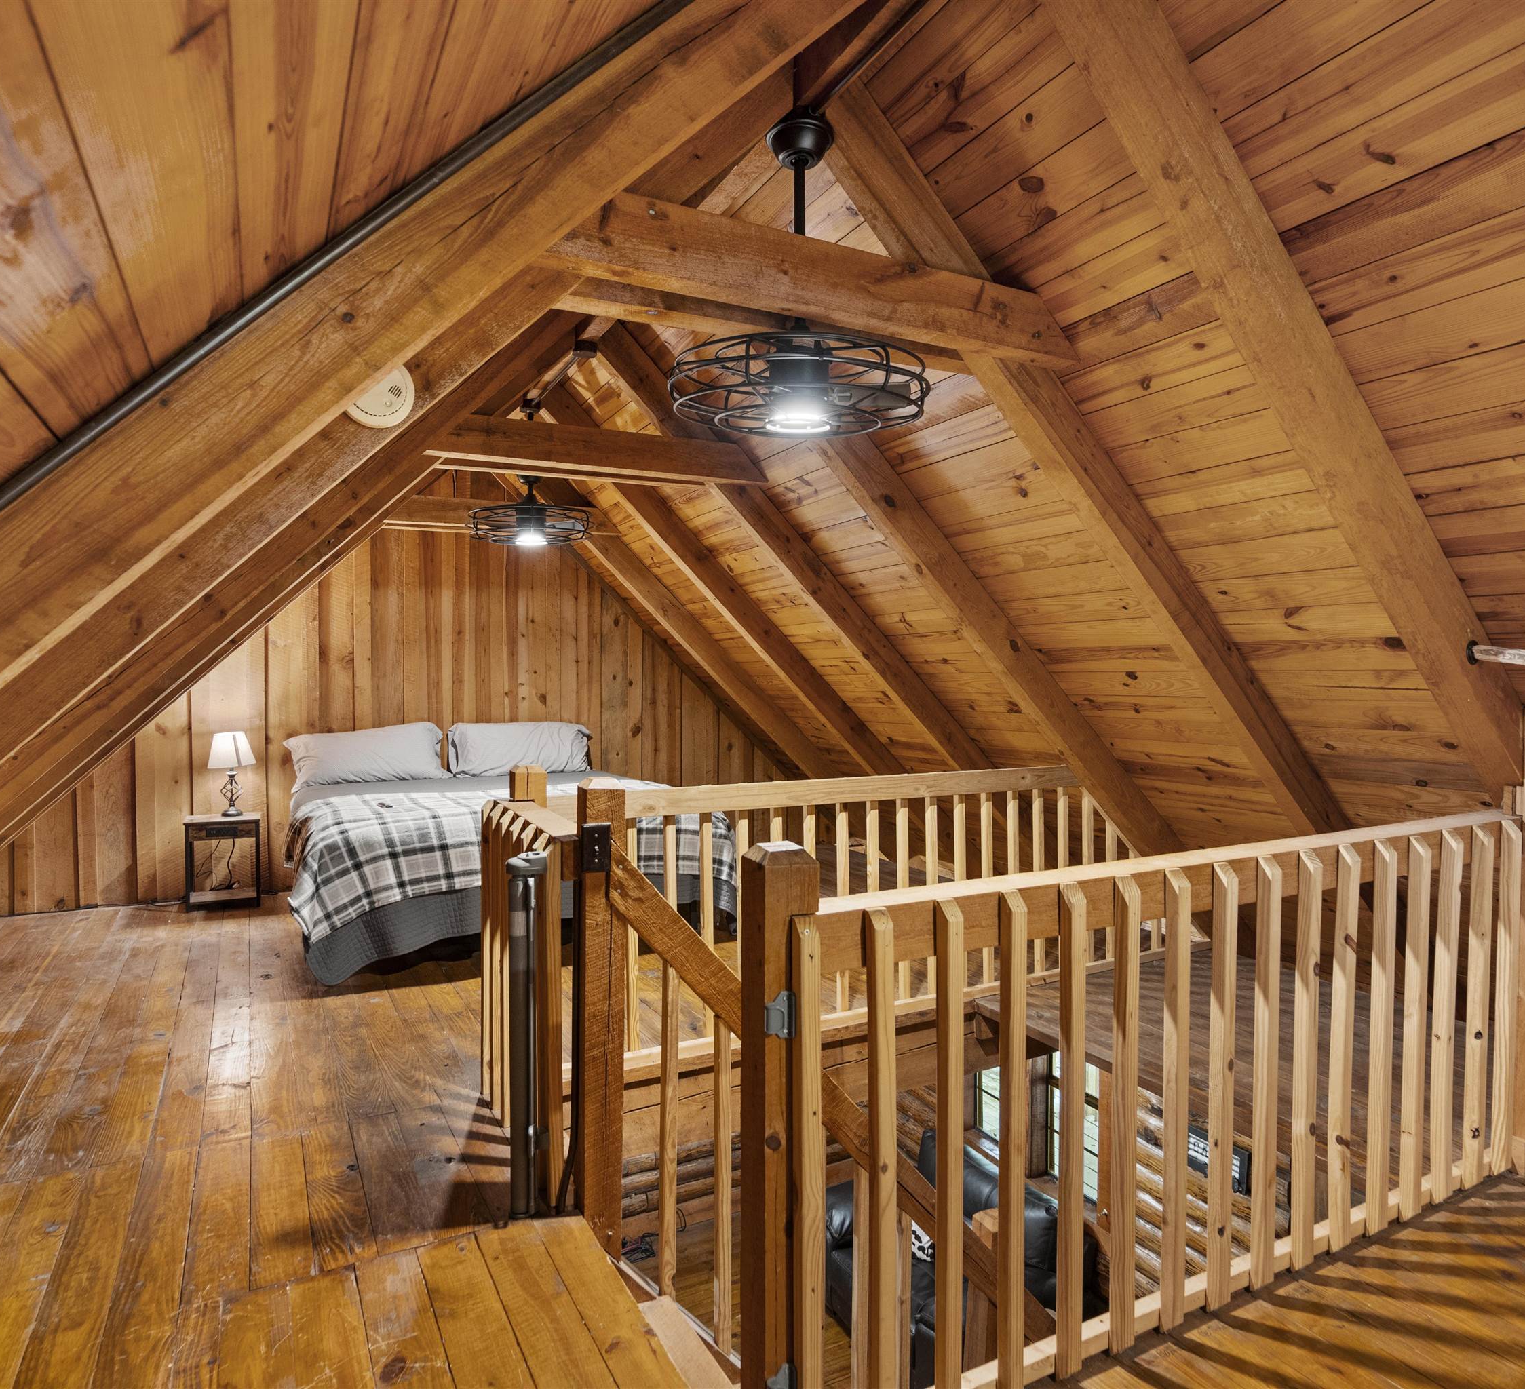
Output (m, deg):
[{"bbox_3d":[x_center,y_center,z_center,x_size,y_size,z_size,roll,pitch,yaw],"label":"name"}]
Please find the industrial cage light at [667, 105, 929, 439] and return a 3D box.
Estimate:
[{"bbox_3d":[0.088,-1.023,2.217,0.620,0.763,0.620,0,1,0],"label":"industrial cage light"}]

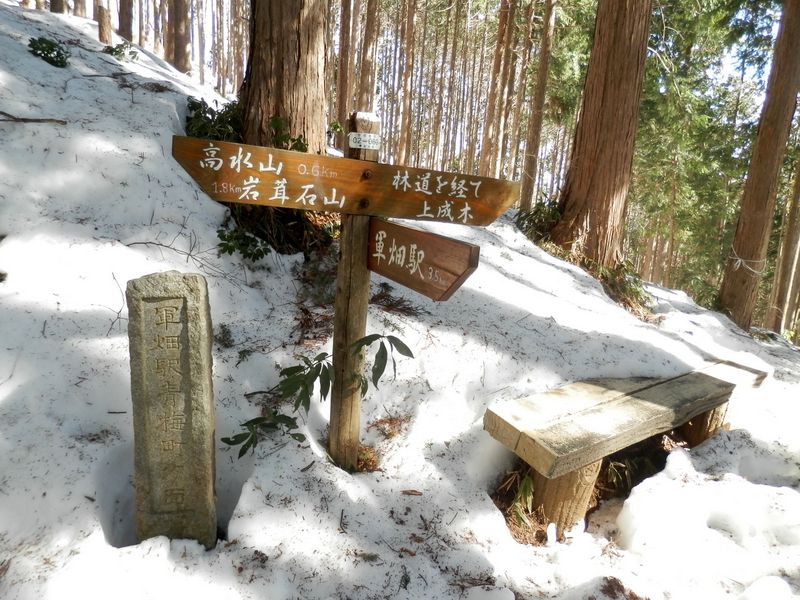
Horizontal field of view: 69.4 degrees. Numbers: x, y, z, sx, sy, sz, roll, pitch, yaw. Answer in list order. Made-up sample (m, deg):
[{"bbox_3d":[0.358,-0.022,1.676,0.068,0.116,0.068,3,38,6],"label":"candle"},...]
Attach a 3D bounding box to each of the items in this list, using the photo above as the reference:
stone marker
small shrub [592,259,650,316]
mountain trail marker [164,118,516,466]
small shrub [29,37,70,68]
[{"bbox_3d":[-0.726,0.356,1.878,0.245,0.874,0.180,0,12,-15],"label":"stone marker"},{"bbox_3d":[1.725,-0.097,4.500,0.420,0.390,0.380,8,12,20],"label":"small shrub"},{"bbox_3d":[-0.081,0.081,2.078,1.401,1.497,0.790,-1,12,-22],"label":"mountain trail marker"},{"bbox_3d":[-4.246,-3.011,7.000,0.480,0.310,0.420,-3,13,-30],"label":"small shrub"}]

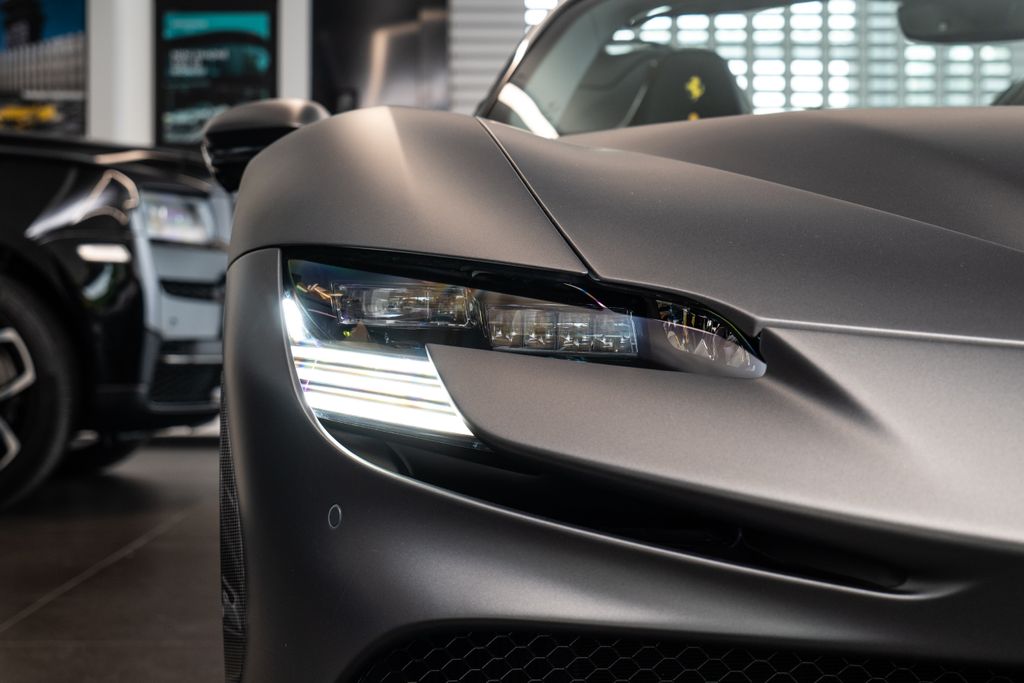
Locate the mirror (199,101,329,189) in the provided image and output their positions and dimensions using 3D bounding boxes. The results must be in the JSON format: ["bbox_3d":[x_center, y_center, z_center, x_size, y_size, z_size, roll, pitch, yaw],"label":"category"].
[{"bbox_3d":[-0.338,-0.275,2.420,0.215,0.145,0.145,0,1,6],"label":"mirror"}]

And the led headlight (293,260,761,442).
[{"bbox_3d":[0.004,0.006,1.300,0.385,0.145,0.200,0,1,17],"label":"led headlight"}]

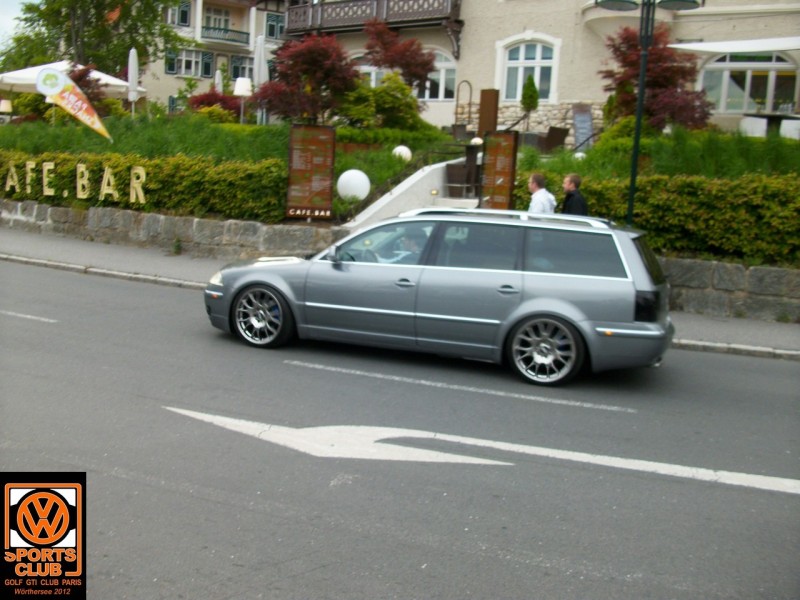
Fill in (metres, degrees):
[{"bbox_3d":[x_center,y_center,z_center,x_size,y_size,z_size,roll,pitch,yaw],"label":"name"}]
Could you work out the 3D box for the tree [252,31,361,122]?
[{"bbox_3d":[-2.339,-5.335,19.769,2.600,2.700,2.500,5,7,15],"label":"tree"}]

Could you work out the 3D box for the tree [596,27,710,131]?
[{"bbox_3d":[5.642,-4.693,17.369,2.450,2.700,2.300,5,7,15],"label":"tree"}]

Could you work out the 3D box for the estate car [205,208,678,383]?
[{"bbox_3d":[0.307,-0.182,7.730,4.680,1.430,1.790,6,8,19],"label":"estate car"}]

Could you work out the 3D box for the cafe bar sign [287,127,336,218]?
[{"bbox_3d":[-1.540,-2.219,13.600,0.800,1.620,0.100,5,7,8],"label":"cafe bar sign"}]

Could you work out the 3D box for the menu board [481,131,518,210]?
[{"bbox_3d":[1.503,-1.798,12.302,0.100,1.620,0.800,-2,9,-37],"label":"menu board"}]

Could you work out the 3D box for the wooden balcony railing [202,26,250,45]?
[{"bbox_3d":[-12.622,-19.186,57.000,3.400,0.900,0.180,0,8,-24],"label":"wooden balcony railing"}]

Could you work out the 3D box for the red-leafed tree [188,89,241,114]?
[{"bbox_3d":[-5.650,-5.717,24.094,1.700,1.500,1.600,5,7,15],"label":"red-leafed tree"}]

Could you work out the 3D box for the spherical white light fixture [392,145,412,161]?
[{"bbox_3d":[0.046,-3.057,16.600,0.425,0.425,0.425,3,7,0],"label":"spherical white light fixture"}]

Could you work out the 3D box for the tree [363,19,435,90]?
[{"bbox_3d":[-0.030,-5.630,20.194,1.900,3.100,1.800,5,7,15],"label":"tree"}]

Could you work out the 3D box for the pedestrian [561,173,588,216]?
[{"bbox_3d":[2.282,-0.788,10.512,0.420,1.790,0.500,6,8,18],"label":"pedestrian"}]

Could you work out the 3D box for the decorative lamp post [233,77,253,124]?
[{"bbox_3d":[-4.246,-5.143,21.103,0.480,1.650,0.480,6,8,20],"label":"decorative lamp post"}]

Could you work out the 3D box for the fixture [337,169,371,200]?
[{"bbox_3d":[-0.831,-2.040,14.100,0.600,0.600,0.600,3,7,0],"label":"fixture"}]

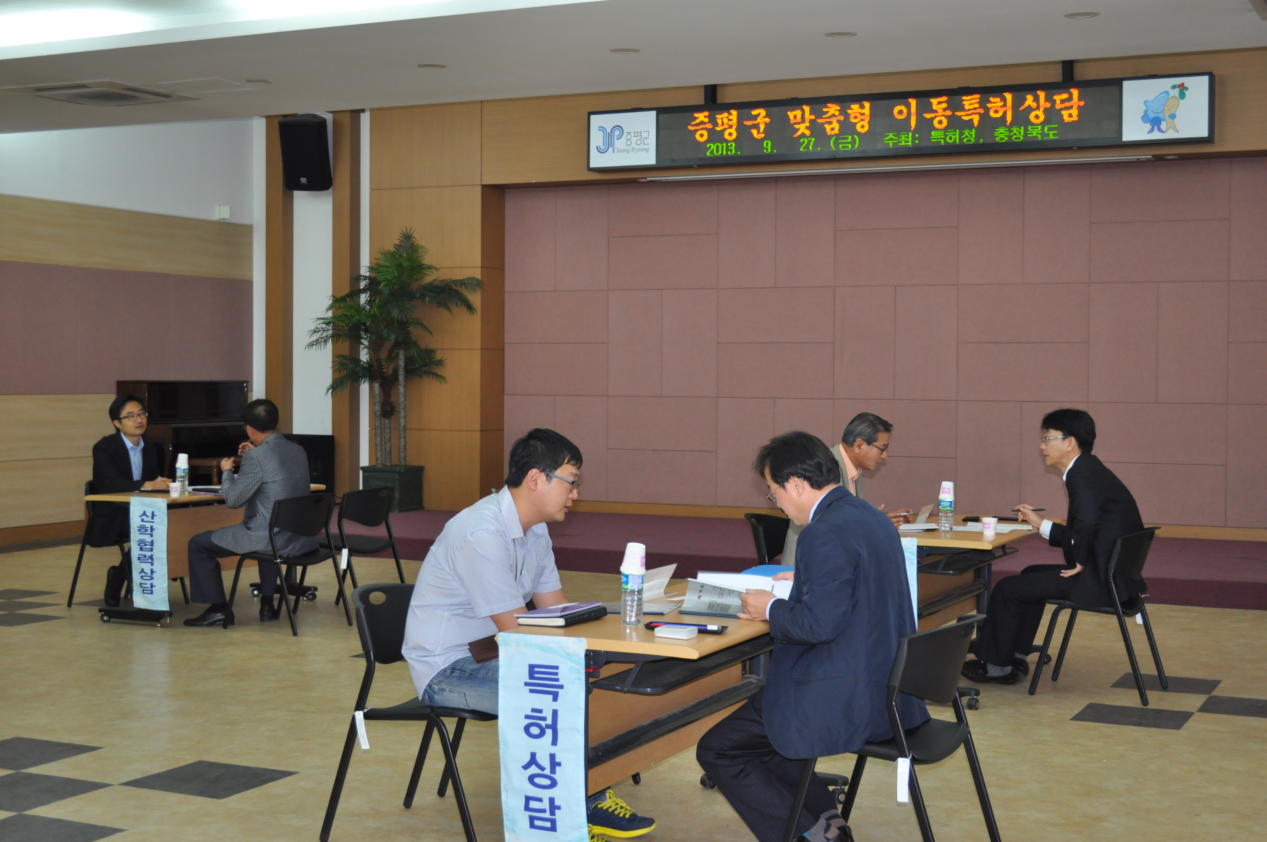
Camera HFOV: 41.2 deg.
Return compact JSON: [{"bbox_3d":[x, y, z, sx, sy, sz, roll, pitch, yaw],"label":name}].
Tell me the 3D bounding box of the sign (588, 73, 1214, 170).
[{"bbox_3d":[2.133,-2.567,14.755,5.580,0.560,0.160,1,1,25],"label":"sign"}]

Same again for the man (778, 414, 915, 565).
[{"bbox_3d":[1.093,0.609,8.487,0.880,1.320,0.540,1,1,25],"label":"man"}]

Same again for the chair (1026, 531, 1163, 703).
[{"bbox_3d":[2.212,0.899,7.999,0.570,0.776,0.520,1,1,25],"label":"chair"}]

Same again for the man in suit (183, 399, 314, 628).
[{"bbox_3d":[-2.247,0.538,10.079,0.840,1.350,0.560,1,1,25],"label":"man in suit"}]

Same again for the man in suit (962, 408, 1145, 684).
[{"bbox_3d":[1.974,0.596,7.933,0.880,1.310,0.520,1,1,25],"label":"man in suit"}]

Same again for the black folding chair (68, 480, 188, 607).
[{"bbox_3d":[-3.169,0.771,10.592,0.540,0.775,0.520,1,1,25],"label":"black folding chair"}]

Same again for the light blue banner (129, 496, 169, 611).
[{"bbox_3d":[-2.825,0.772,9.888,0.285,0.650,0.030,1,1,25],"label":"light blue banner"}]

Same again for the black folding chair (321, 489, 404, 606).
[{"bbox_3d":[-1.779,0.818,10.693,0.570,0.776,0.520,1,1,25],"label":"black folding chair"}]

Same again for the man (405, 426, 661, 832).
[{"bbox_3d":[-0.334,0.644,5.096,0.800,1.250,0.510,1,1,25],"label":"man"}]

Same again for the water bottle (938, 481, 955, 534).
[{"bbox_3d":[1.481,0.406,7.962,0.071,0.240,0.071,1,1,25],"label":"water bottle"}]

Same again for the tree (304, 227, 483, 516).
[{"bbox_3d":[-2.326,-0.489,16.483,1.550,2.780,1.250,1,1,25],"label":"tree"}]

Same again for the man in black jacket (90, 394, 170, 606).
[{"bbox_3d":[-3.111,0.497,10.541,0.640,1.320,0.500,1,1,30],"label":"man in black jacket"}]

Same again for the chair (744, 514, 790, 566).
[{"bbox_3d":[0.856,0.850,8.215,0.540,0.775,0.520,1,1,25],"label":"chair"}]

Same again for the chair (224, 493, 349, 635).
[{"bbox_3d":[-1.984,0.797,9.699,0.540,0.775,0.520,1,1,25],"label":"chair"}]

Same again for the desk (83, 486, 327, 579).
[{"bbox_3d":[-2.666,0.820,10.730,0.600,0.755,1.650,1,1,25],"label":"desk"}]

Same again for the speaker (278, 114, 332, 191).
[{"bbox_3d":[-3.240,-2.670,16.756,0.440,0.680,0.380,1,21,6],"label":"speaker"}]

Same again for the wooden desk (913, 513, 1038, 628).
[{"bbox_3d":[1.628,0.902,8.298,0.600,0.750,1.600,1,1,25],"label":"wooden desk"}]

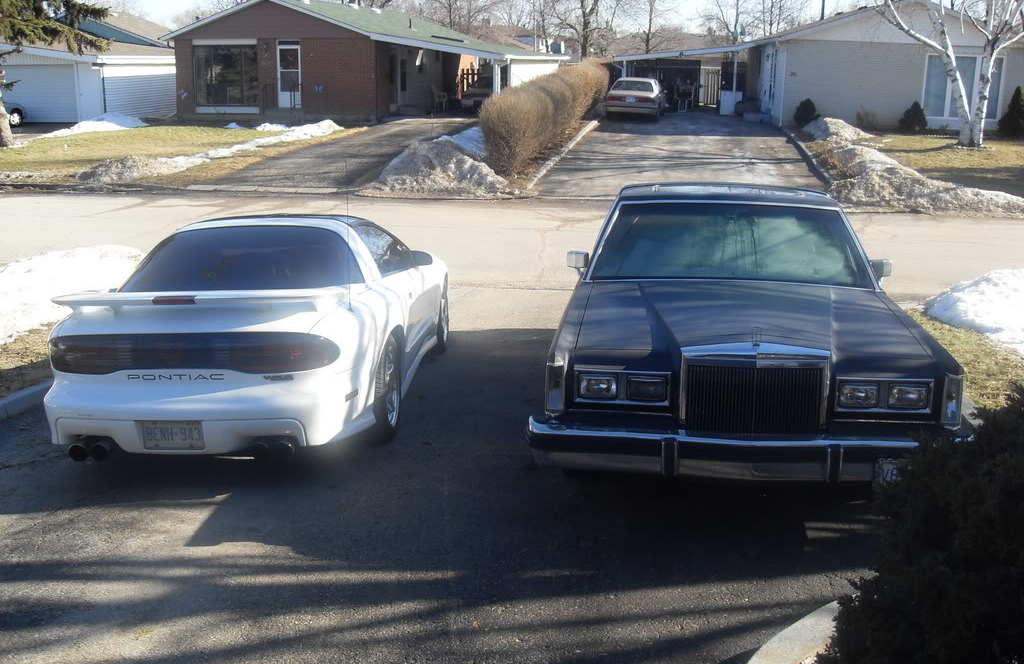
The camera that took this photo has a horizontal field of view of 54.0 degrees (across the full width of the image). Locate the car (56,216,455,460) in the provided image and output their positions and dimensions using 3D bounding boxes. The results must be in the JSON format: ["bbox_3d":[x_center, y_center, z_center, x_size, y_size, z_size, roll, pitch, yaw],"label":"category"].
[{"bbox_3d":[-1.555,-0.220,7.410,1.890,1.300,5.000,2,12,3],"label":"car"}]

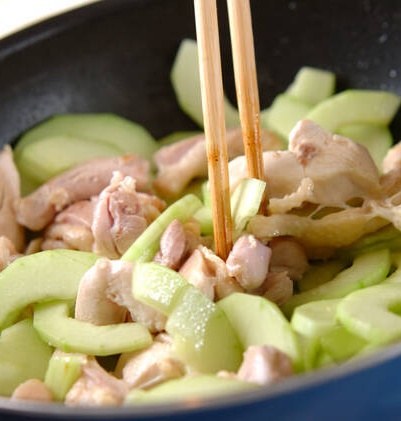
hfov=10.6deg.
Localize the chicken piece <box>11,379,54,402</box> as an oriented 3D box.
[{"bbox_3d":[-0.054,0.058,0.695,0.017,0.018,0.018,-8,32,5],"label":"chicken piece"}]

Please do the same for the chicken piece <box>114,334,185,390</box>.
[{"bbox_3d":[-0.016,0.047,0.667,0.024,0.016,0.020,-20,32,-11],"label":"chicken piece"}]

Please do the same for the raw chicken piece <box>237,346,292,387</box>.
[{"bbox_3d":[0.019,0.046,0.645,0.019,0.016,0.018,-9,31,6],"label":"raw chicken piece"}]

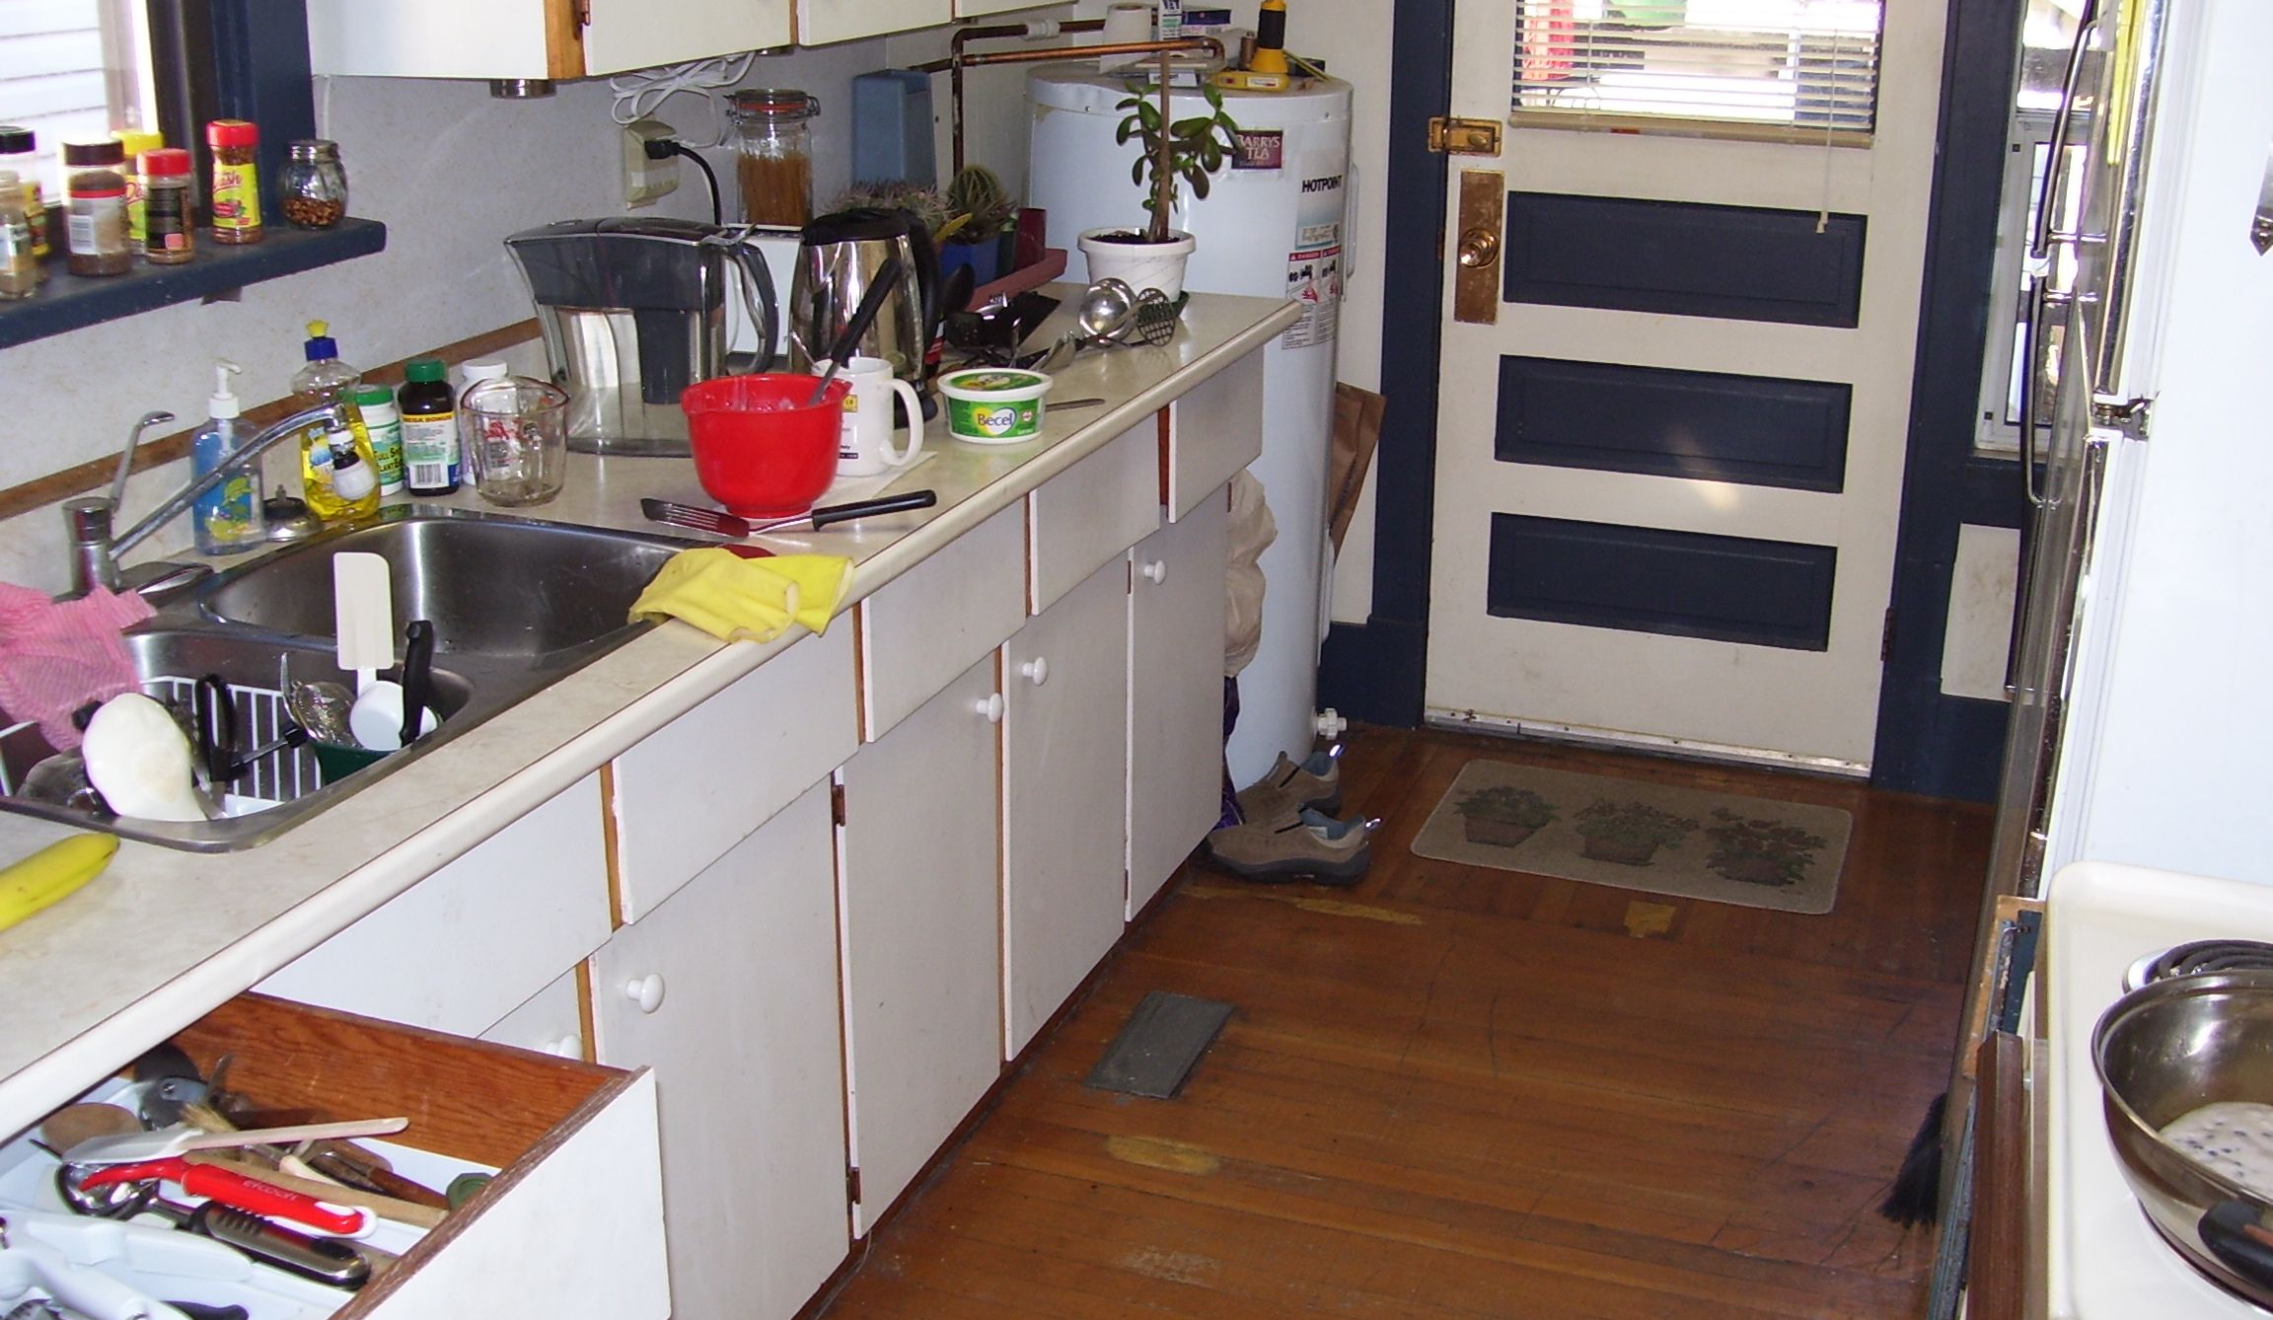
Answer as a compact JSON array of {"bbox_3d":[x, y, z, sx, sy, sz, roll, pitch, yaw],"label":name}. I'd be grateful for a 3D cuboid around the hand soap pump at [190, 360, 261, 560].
[{"bbox_3d":[-0.893,-0.198,2.340,0.042,0.184,0.062,14,23,35],"label":"hand soap pump"}]

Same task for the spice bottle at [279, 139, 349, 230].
[{"bbox_3d":[-0.834,-0.483,2.399,0.069,0.086,0.069,0,19,0],"label":"spice bottle"}]

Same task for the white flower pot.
[{"bbox_3d":[-0.001,-0.610,3.669,0.180,0.097,0.180,0,19,0],"label":"white flower pot"}]

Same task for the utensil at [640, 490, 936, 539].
[{"bbox_3d":[-0.371,-0.162,2.486,0.325,0.042,0.070,3,19,9],"label":"utensil"}]

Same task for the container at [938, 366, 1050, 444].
[{"bbox_3d":[-0.169,-0.302,2.826,0.137,0.065,0.137,-1,19,-3],"label":"container"}]

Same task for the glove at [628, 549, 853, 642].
[{"bbox_3d":[-0.375,-0.057,2.224,0.165,0.065,0.230,7,20,19],"label":"glove"}]

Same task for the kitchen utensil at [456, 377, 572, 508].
[{"bbox_3d":[-0.658,-0.226,2.532,0.112,0.112,0.148,-11,22,-28],"label":"kitchen utensil"}]

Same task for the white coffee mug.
[{"bbox_3d":[-0.307,-0.279,2.702,0.122,0.117,0.088,-2,19,-6],"label":"white coffee mug"}]

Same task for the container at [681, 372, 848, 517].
[{"bbox_3d":[-0.387,-0.224,2.505,0.180,0.125,0.168,0,19,0],"label":"container"}]

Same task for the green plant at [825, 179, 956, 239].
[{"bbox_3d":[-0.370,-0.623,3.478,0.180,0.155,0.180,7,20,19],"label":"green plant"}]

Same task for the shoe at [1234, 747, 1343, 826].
[{"bbox_3d":[0.197,0.236,3.945,0.278,0.110,0.105,-7,20,-21],"label":"shoe"}]

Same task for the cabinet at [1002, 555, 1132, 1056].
[{"bbox_3d":[-0.327,0.155,3.328,0.500,0.612,0.450,7,20,19],"label":"cabinet"}]

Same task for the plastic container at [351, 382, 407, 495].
[{"bbox_3d":[-0.814,-0.234,2.554,0.061,0.112,0.061,-12,22,-31],"label":"plastic container"}]

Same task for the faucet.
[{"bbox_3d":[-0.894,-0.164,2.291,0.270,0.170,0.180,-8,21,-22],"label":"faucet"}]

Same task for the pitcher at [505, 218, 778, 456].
[{"bbox_3d":[-0.580,-0.387,2.784,0.310,0.268,0.137,3,19,10],"label":"pitcher"}]

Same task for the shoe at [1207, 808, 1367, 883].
[{"bbox_3d":[0.236,0.289,3.789,0.278,0.110,0.105,4,19,9],"label":"shoe"}]

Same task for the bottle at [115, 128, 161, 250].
[{"bbox_3d":[-0.939,-0.440,2.229,0.050,0.120,0.050,-5,20,-16],"label":"bottle"}]

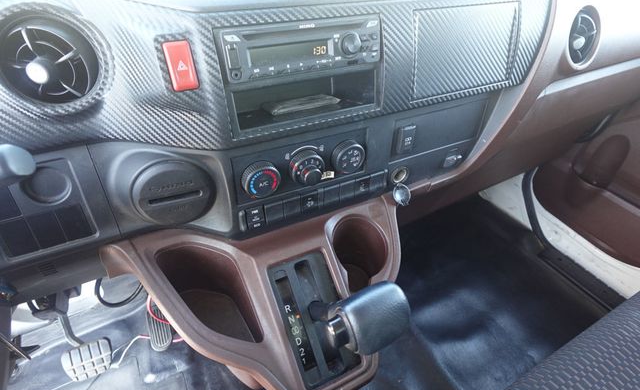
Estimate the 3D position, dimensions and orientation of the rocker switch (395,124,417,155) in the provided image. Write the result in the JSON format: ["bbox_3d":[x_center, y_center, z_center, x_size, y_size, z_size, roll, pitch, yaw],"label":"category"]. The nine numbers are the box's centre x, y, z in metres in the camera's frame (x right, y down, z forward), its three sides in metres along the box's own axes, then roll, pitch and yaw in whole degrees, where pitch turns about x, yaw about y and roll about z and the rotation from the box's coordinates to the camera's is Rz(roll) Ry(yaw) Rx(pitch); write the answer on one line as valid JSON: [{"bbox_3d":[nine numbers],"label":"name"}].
[{"bbox_3d":[0.113,-0.073,0.465,0.022,0.034,0.012,-16,35,-21],"label":"rocker switch"}]

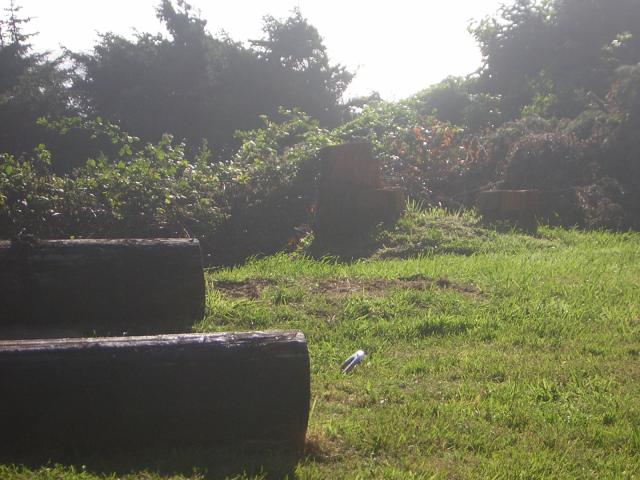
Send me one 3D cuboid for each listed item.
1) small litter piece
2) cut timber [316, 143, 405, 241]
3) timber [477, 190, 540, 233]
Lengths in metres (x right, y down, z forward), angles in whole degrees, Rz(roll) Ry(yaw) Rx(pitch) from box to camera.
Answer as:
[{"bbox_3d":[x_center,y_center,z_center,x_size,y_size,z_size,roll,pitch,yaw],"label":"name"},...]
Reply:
[{"bbox_3d":[0.155,0.578,9.500,0.110,0.110,0.120,0,5,0],"label":"small litter piece"},{"bbox_3d":[0.312,-0.351,15.400,0.680,0.800,0.660,0,5,0],"label":"cut timber"},{"bbox_3d":[1.529,-0.227,16.200,0.520,0.360,0.510,0,5,0],"label":"timber"}]

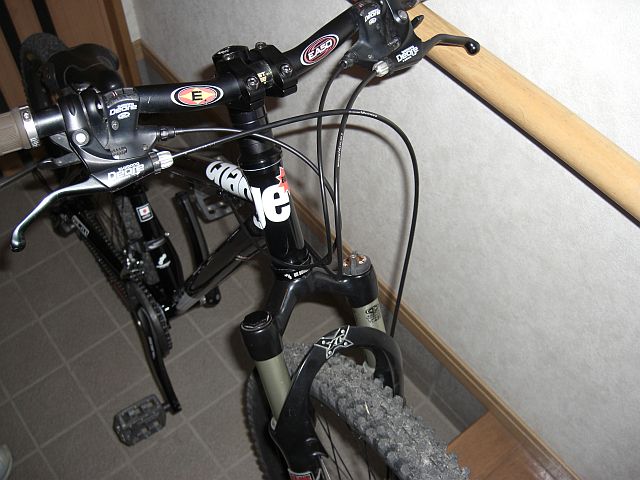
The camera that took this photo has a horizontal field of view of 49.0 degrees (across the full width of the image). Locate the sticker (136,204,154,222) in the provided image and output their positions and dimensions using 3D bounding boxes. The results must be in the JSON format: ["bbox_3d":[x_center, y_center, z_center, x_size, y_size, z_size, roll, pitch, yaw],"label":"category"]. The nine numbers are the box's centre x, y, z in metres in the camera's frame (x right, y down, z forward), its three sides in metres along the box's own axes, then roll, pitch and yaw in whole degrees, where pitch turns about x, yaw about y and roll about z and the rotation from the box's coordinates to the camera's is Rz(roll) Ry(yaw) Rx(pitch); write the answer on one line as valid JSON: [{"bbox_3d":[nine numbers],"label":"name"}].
[{"bbox_3d":[-0.305,-0.046,1.227,0.022,0.027,0.004,-18,25,-13],"label":"sticker"}]

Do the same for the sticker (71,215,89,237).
[{"bbox_3d":[-0.502,-0.028,1.477,0.003,0.015,0.064,7,28,-50],"label":"sticker"}]

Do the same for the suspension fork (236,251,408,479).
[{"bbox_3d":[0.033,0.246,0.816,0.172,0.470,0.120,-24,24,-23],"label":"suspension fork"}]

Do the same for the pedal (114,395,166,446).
[{"bbox_3d":[-0.331,0.331,1.288,0.090,0.027,0.062,-24,62,-24],"label":"pedal"}]

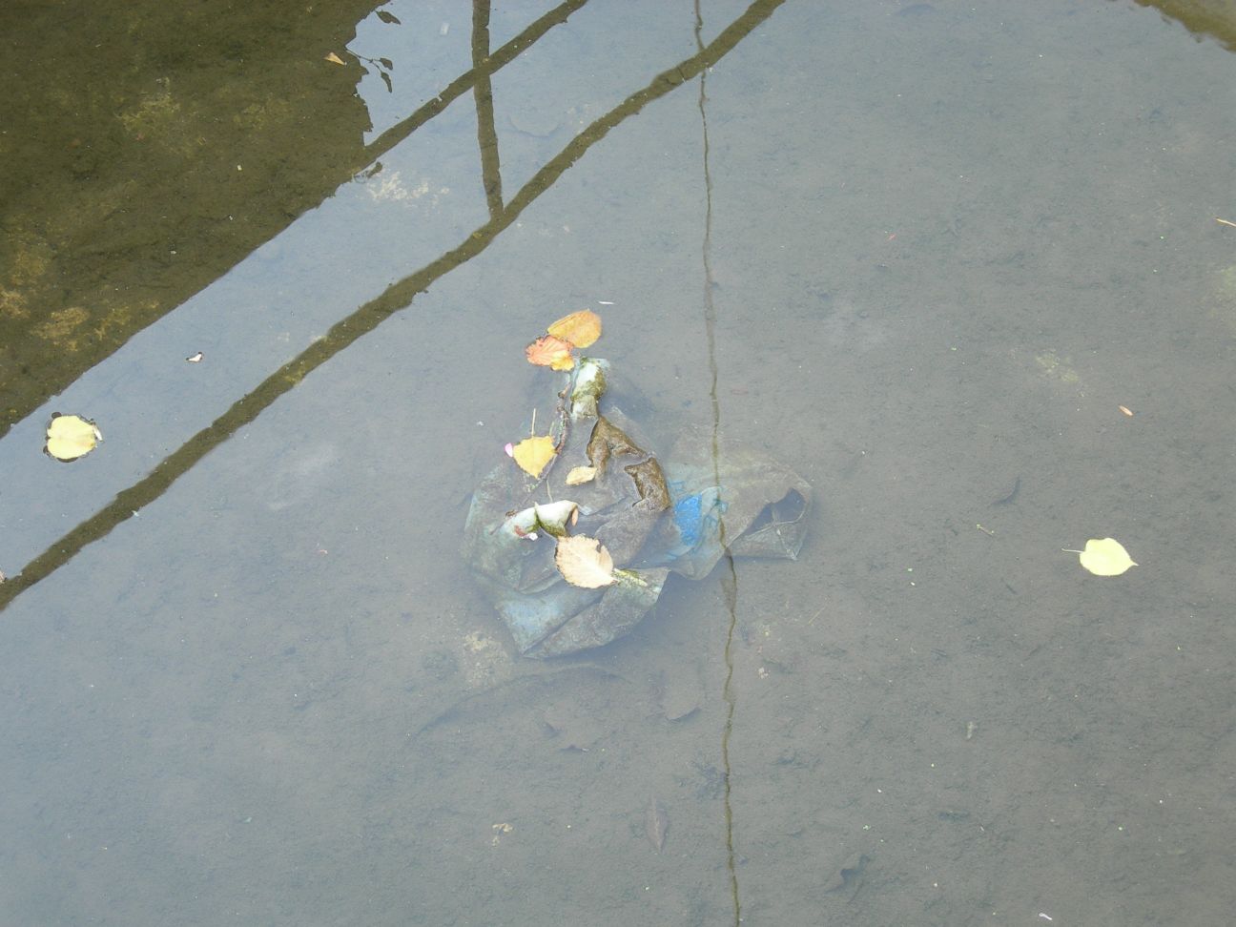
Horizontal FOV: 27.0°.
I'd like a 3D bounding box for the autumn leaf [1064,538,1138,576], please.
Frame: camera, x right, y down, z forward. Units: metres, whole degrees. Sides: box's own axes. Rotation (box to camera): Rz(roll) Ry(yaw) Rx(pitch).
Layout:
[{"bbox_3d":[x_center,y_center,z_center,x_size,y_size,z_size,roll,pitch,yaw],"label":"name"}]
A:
[{"bbox_3d":[0.542,0.103,2.883,0.086,0.006,0.058,14,50,14],"label":"autumn leaf"}]

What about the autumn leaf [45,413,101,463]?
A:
[{"bbox_3d":[-0.645,-0.032,3.052,0.069,0.008,0.077,3,48,5],"label":"autumn leaf"}]

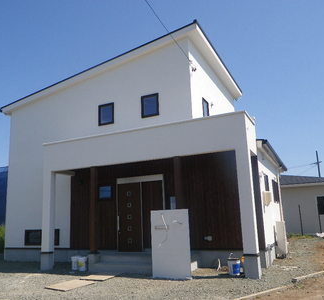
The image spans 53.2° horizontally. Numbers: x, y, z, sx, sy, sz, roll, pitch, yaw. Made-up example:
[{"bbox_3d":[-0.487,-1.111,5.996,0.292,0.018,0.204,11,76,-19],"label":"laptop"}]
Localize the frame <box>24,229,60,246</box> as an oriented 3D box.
[{"bbox_3d":[-4.367,3.196,11.765,1.645,0.572,0.100,-7,-12,24],"label":"frame"}]

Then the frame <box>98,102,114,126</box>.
[{"bbox_3d":[-1.953,-1.242,11.394,0.657,0.771,0.100,-7,-12,24],"label":"frame"}]

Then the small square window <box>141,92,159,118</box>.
[{"bbox_3d":[-0.383,-1.456,10.698,0.635,0.766,0.100,-7,-12,24],"label":"small square window"}]

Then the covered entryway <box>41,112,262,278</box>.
[{"bbox_3d":[-0.537,1.445,9.509,6.500,3.890,1.440,-7,-12,24],"label":"covered entryway"}]

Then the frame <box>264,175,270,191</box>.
[{"bbox_3d":[3.347,1.055,10.338,0.100,0.540,0.820,-7,-12,24],"label":"frame"}]

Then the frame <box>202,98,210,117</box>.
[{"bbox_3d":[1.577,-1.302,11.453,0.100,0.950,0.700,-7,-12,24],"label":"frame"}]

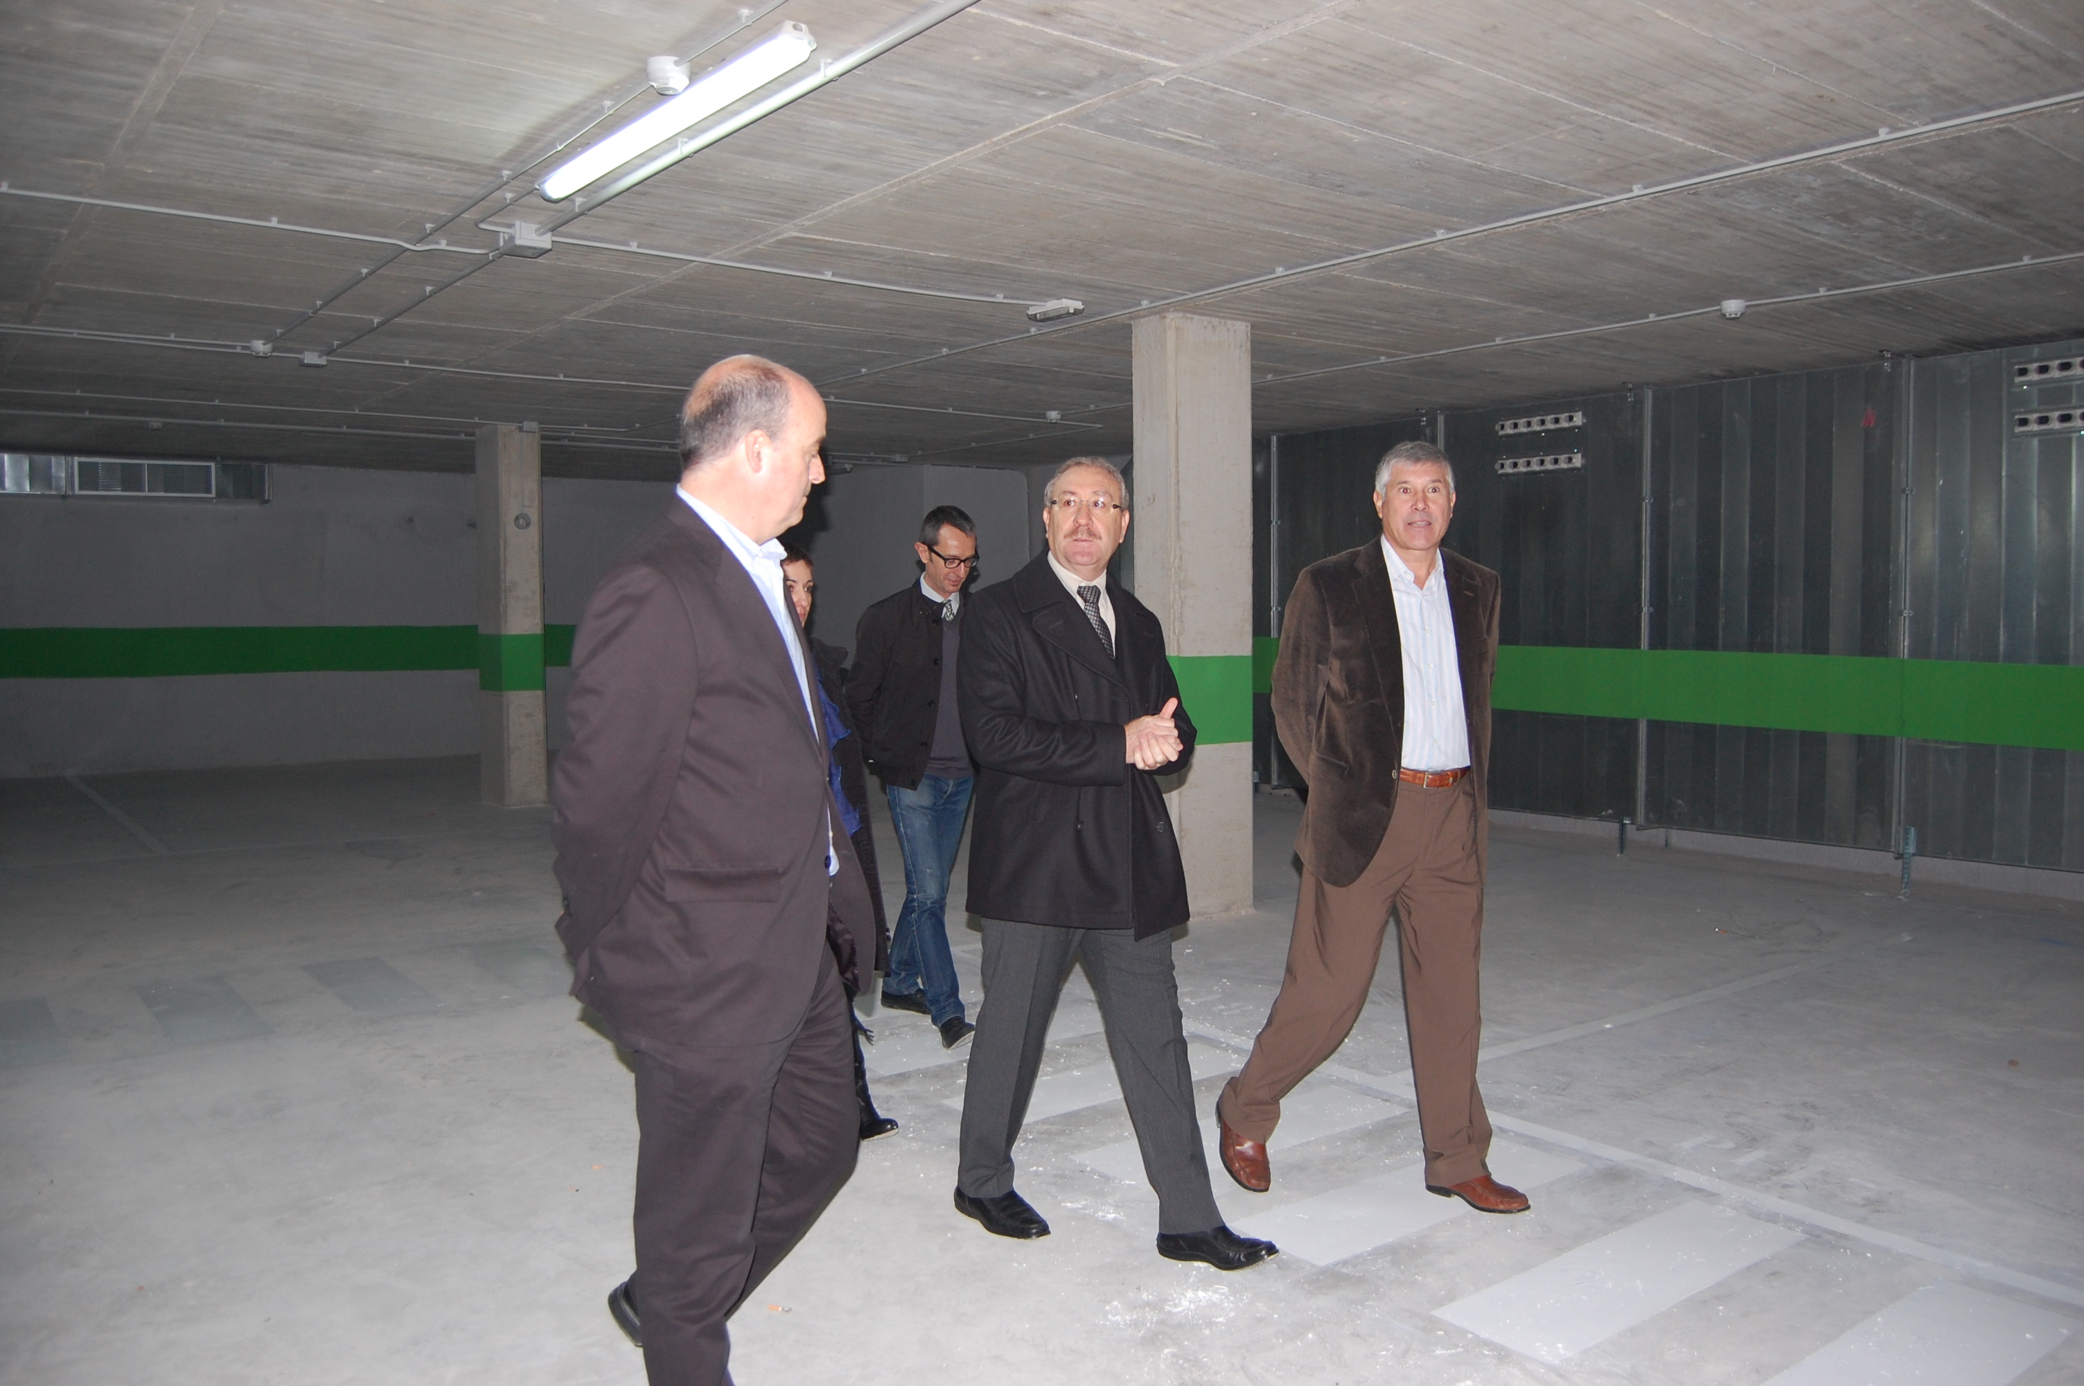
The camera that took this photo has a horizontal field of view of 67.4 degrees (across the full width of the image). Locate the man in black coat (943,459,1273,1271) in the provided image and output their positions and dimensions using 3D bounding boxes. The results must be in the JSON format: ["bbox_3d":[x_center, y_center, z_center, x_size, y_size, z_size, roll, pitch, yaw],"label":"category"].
[{"bbox_3d":[0.125,0.349,3.460,0.700,1.720,0.570,2,4,40],"label":"man in black coat"}]

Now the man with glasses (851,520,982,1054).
[{"bbox_3d":[-0.400,0.251,5.280,0.530,1.730,0.560,-2,4,-36],"label":"man with glasses"}]

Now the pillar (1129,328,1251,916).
[{"bbox_3d":[0.692,-0.334,7.173,0.469,2.691,0.299,-3,4,-38],"label":"pillar"}]

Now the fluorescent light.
[{"bbox_3d":[-0.999,-1.465,4.047,0.097,0.090,1.500,-3,4,-38],"label":"fluorescent light"}]

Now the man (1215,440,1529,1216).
[{"bbox_3d":[0.790,0.308,3.720,0.560,1.770,0.670,-3,4,-43],"label":"man"}]

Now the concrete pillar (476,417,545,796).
[{"bbox_3d":[-3.865,-0.546,11.385,0.302,2.709,0.475,-3,4,-38],"label":"concrete pillar"}]

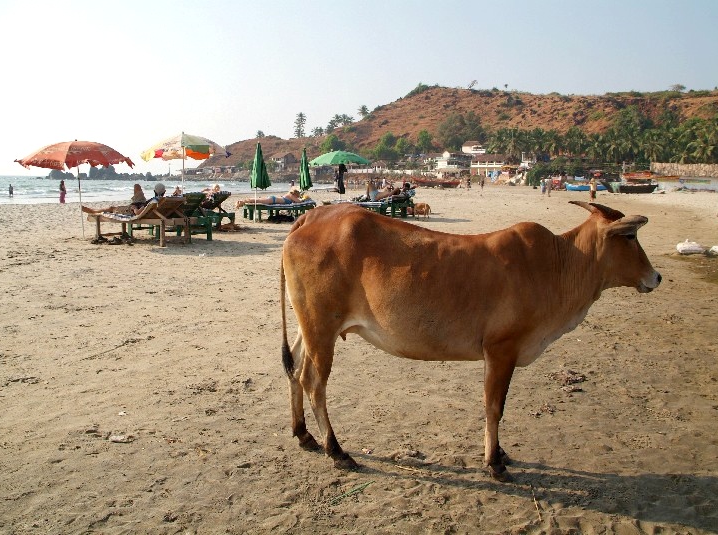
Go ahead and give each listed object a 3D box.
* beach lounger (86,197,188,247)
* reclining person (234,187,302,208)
[{"bbox_3d":[-4.142,-0.922,11.545,2.100,0.920,0.720,5,9,26],"label":"beach lounger"},{"bbox_3d":[-2.282,-1.820,15.401,1.760,0.484,0.500,0,9,0],"label":"reclining person"}]

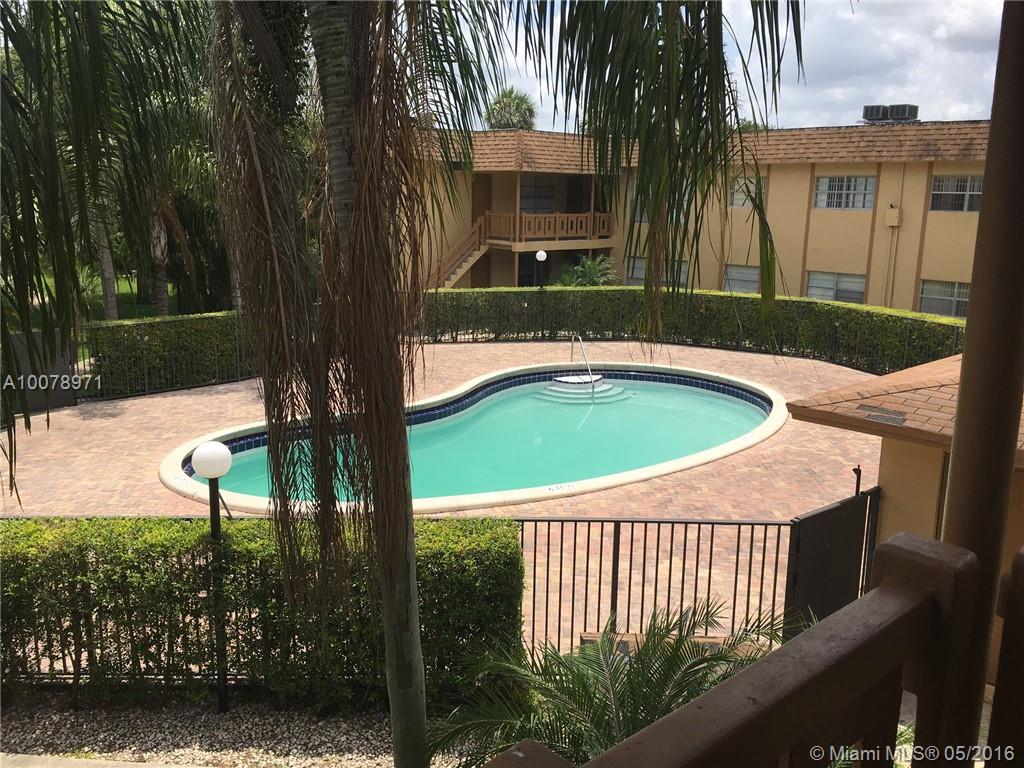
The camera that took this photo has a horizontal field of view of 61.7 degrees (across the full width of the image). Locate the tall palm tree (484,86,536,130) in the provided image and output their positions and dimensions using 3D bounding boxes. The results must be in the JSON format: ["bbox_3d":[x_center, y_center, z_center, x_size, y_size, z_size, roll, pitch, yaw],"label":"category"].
[{"bbox_3d":[-0.129,-11.605,48.641,3.100,10.100,3.100,1,12,0],"label":"tall palm tree"}]

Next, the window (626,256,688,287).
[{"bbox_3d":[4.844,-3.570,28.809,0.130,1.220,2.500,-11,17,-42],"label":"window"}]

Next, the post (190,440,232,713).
[{"bbox_3d":[-2.388,1.583,6.933,0.310,2.350,0.310,1,12,0],"label":"post"}]

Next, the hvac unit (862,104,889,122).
[{"bbox_3d":[12.051,-8.929,28.287,0.680,0.530,0.680,-9,16,-38],"label":"hvac unit"}]

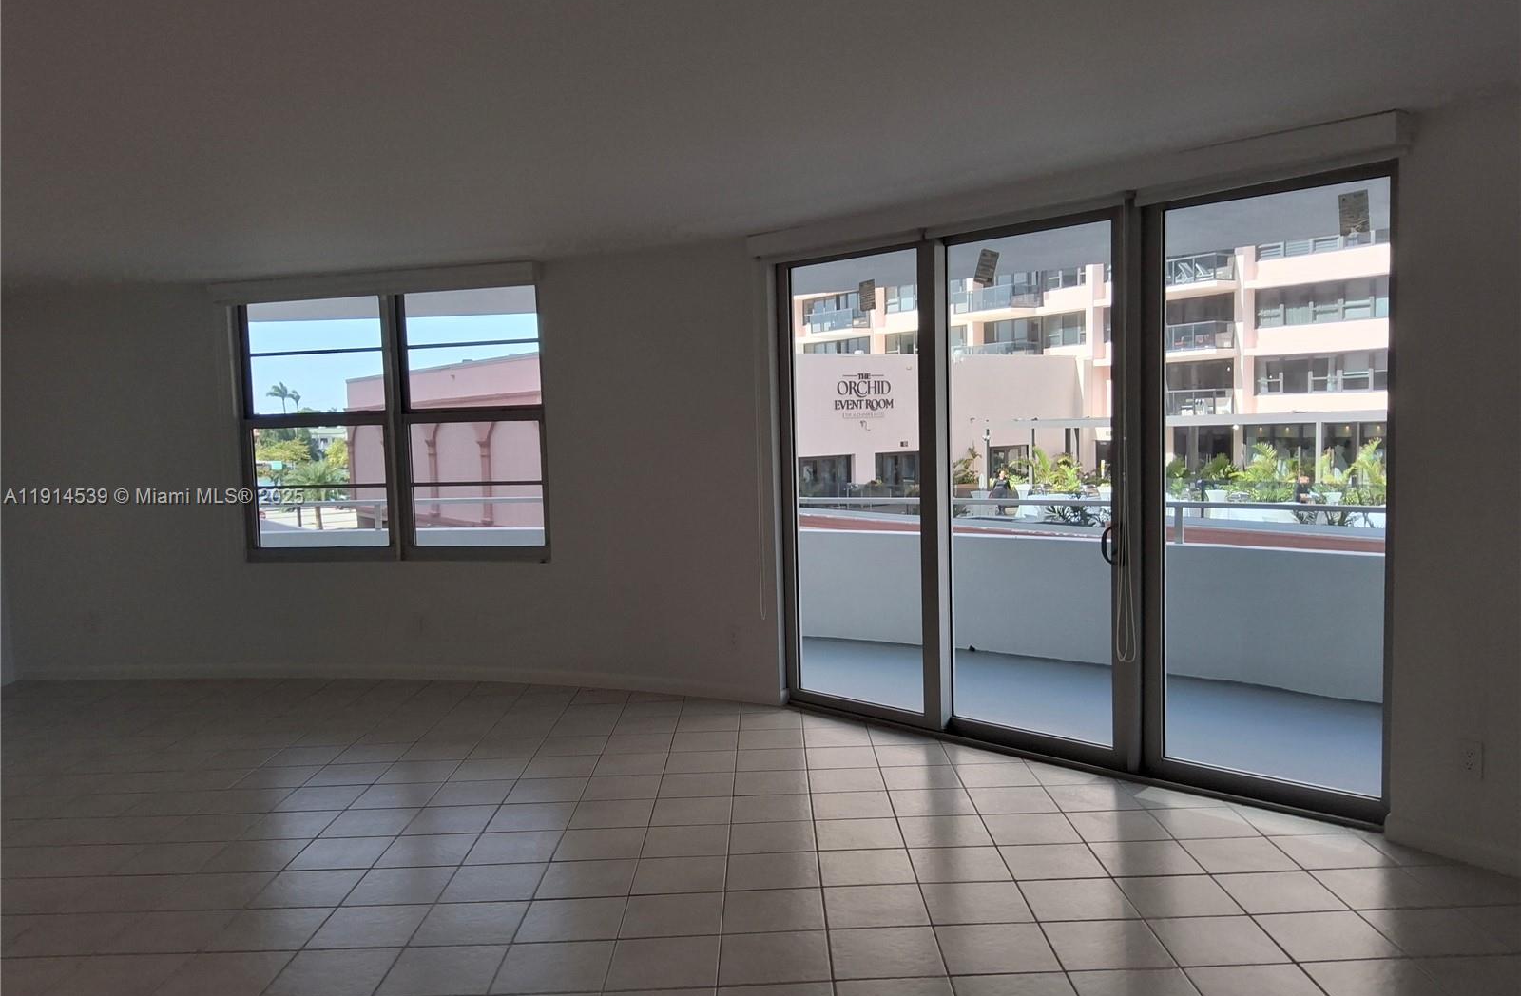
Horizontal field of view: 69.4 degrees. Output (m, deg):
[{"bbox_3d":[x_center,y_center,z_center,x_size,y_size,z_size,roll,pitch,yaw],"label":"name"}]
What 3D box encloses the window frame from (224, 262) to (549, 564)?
[{"bbox_3d":[-2.199,-0.453,6.470,1.950,1.650,0.110,-1,4,13],"label":"window frame"}]

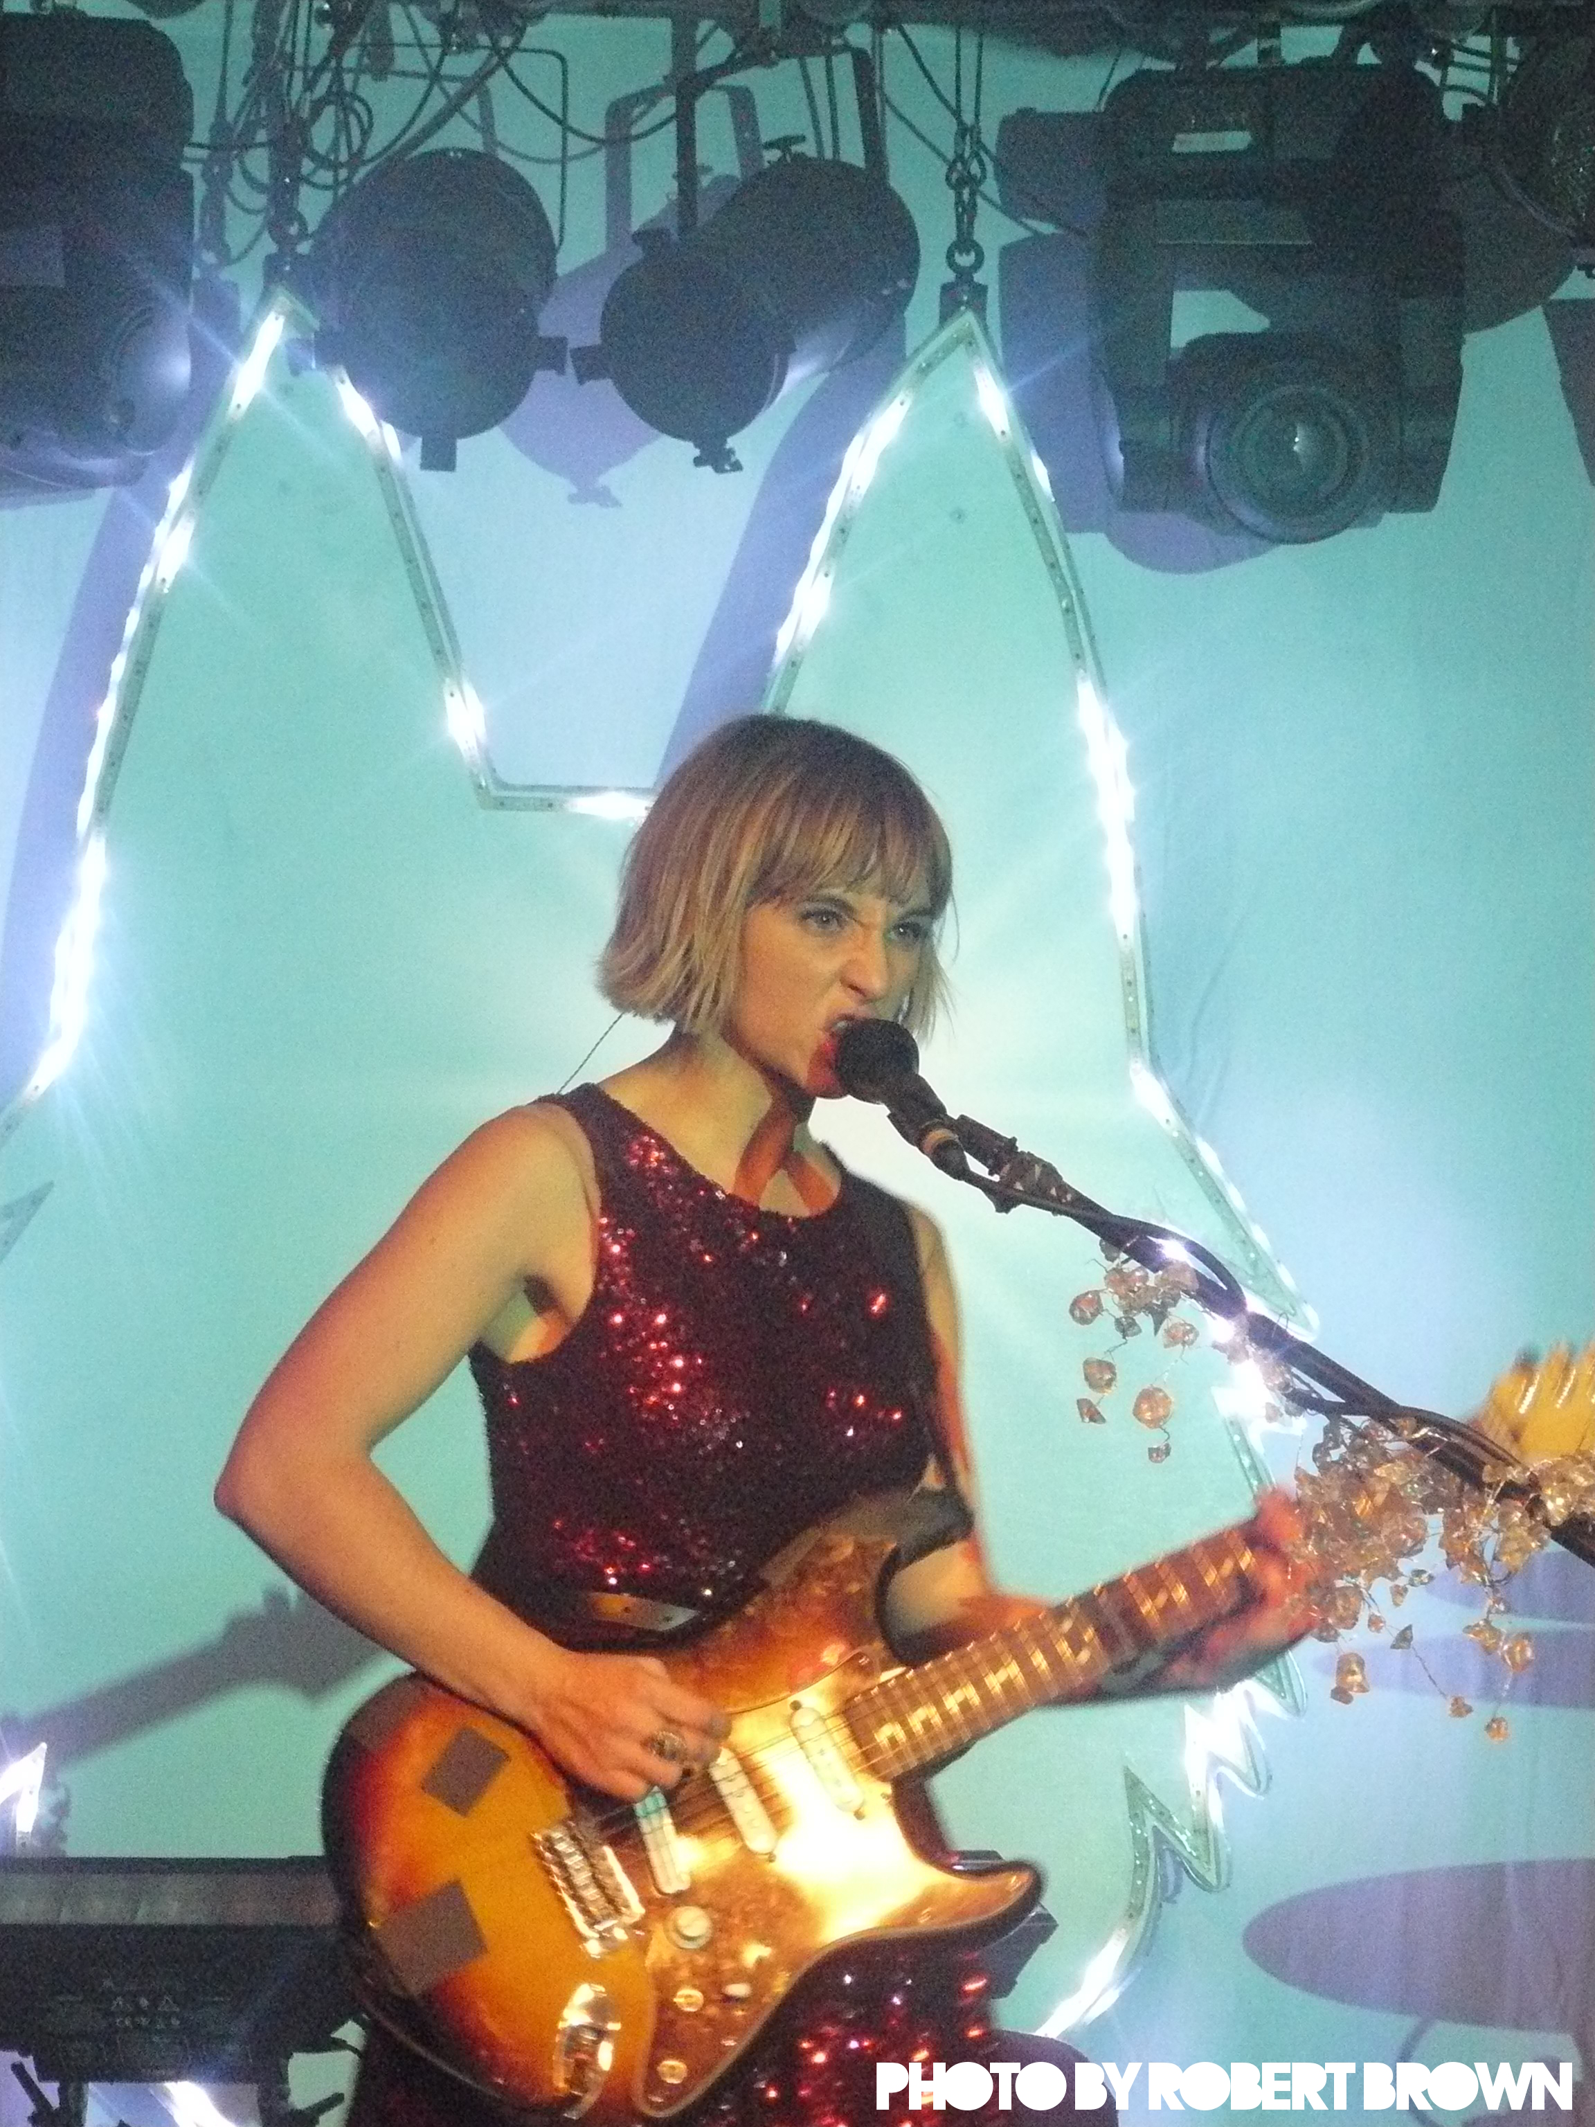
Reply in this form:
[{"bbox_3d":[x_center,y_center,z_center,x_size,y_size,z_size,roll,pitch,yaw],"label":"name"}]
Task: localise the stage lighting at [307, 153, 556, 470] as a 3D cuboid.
[{"bbox_3d":[-0.379,-0.811,6.700,0.265,0.265,0.320,0,33,-5],"label":"stage lighting"}]

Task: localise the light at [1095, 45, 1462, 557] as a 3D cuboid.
[{"bbox_3d":[0.503,-0.793,6.680,0.390,0.475,0.360,0,-4,2],"label":"light"}]

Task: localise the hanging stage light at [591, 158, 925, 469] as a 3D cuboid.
[{"bbox_3d":[-0.034,-0.806,6.720,0.255,0.260,0.360,-3,21,29],"label":"hanging stage light"}]

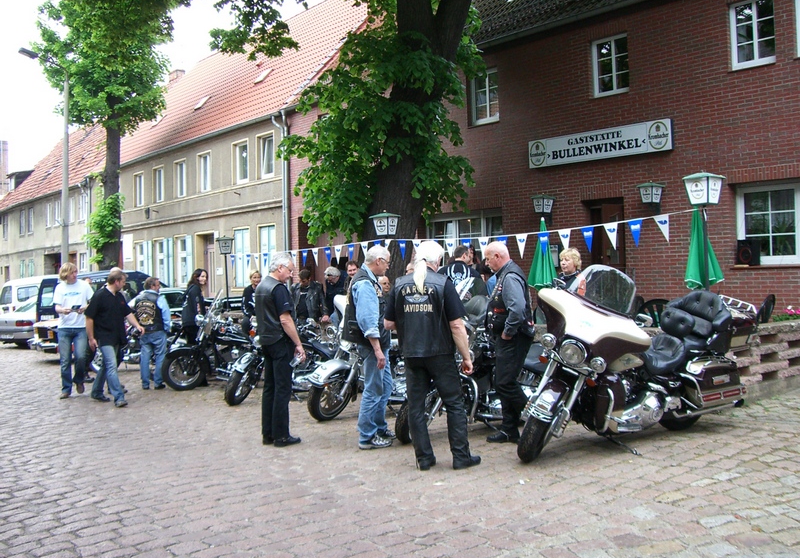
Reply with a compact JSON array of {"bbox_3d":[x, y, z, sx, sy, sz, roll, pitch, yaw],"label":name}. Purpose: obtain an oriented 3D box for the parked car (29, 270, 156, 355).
[{"bbox_3d":[-6.499,0.776,20.296,4.300,1.800,1.750,-1,-1,-38],"label":"parked car"}]

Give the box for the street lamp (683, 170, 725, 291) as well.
[{"bbox_3d":[3.444,-0.389,9.900,0.360,1.640,0.360,-1,-1,-41],"label":"street lamp"}]

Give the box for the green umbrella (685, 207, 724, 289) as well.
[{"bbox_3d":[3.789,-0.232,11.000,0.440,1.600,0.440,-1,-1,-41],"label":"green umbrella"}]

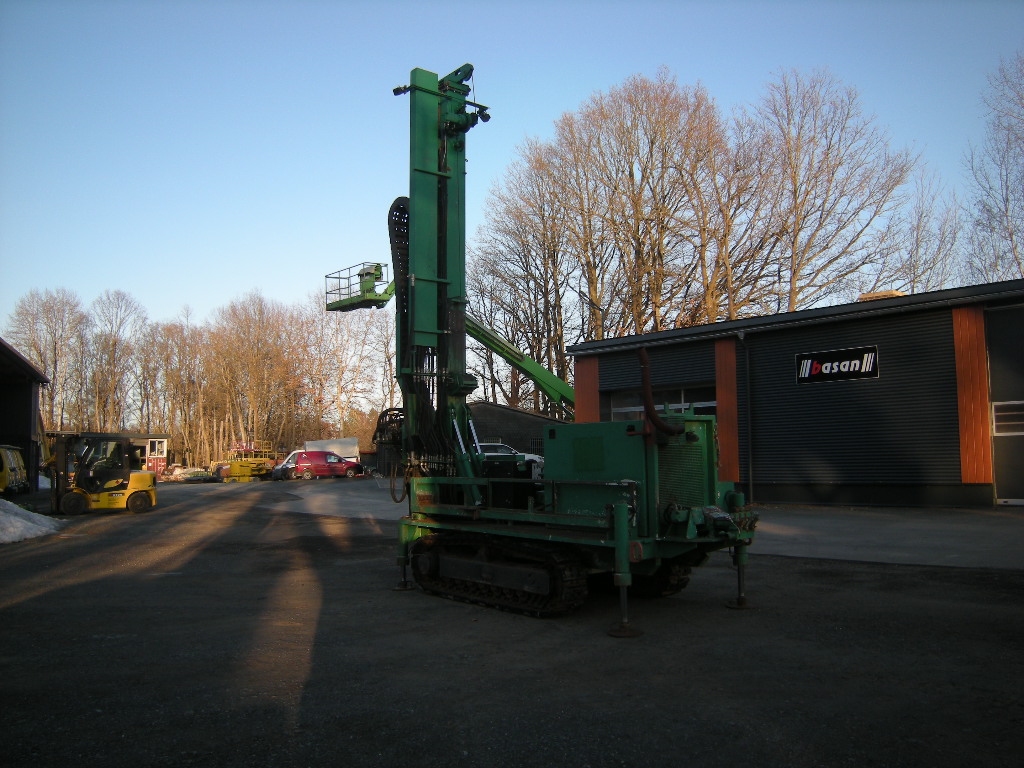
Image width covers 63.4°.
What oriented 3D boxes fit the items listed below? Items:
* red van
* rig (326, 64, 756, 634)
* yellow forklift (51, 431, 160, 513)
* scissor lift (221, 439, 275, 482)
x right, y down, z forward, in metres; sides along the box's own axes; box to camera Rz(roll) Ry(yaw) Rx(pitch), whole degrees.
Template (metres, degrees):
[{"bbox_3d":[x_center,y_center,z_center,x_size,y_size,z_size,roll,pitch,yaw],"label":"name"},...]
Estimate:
[{"bbox_3d":[-11.600,5.220,52.500,4.350,1.840,1.820,2,-6,-17],"label":"red van"},{"bbox_3d":[0.224,-1.039,10.345,2.280,7.150,5.150,5,-7,-41],"label":"rig"},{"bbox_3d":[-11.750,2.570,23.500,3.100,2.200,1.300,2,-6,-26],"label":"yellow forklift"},{"bbox_3d":[-15.450,4.500,48.300,3.000,2.500,1.700,2,-6,-18],"label":"scissor lift"}]

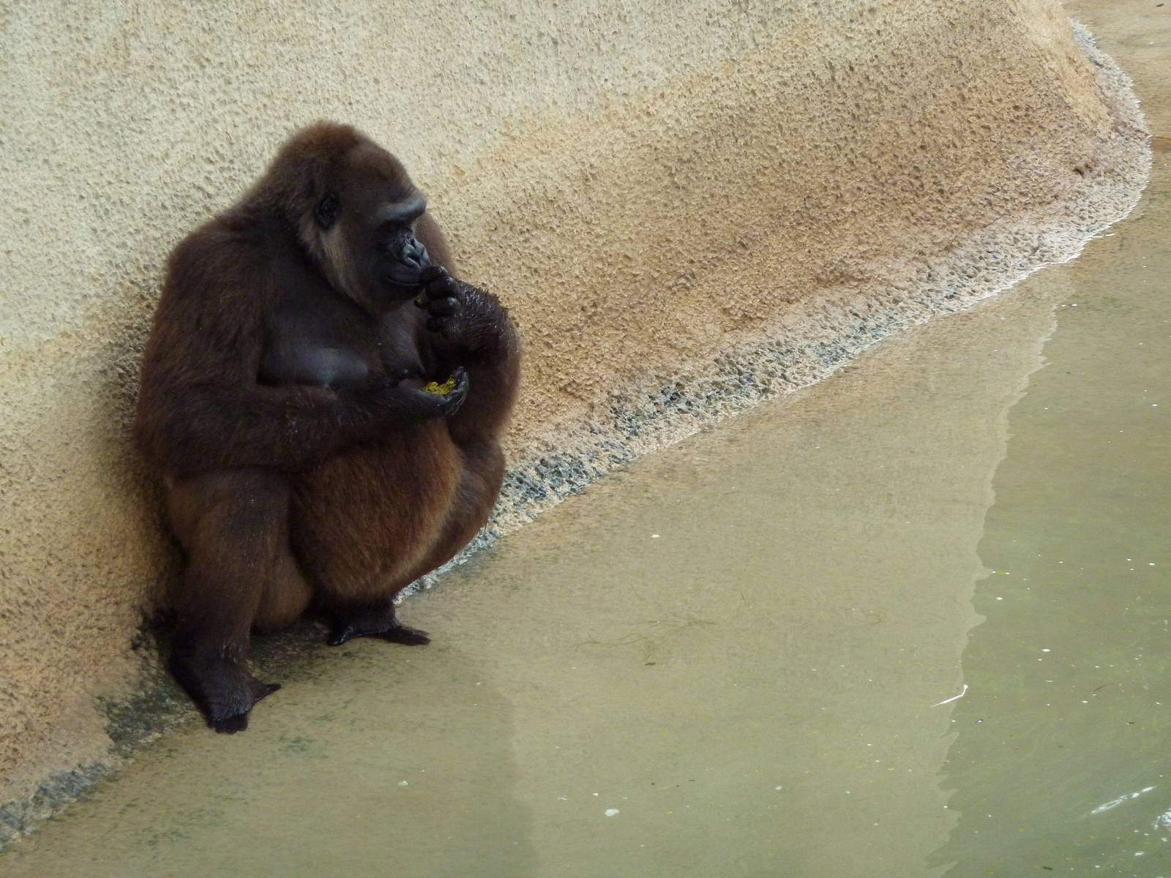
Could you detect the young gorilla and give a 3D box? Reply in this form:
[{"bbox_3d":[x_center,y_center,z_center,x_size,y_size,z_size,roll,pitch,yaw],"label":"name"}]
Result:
[{"bbox_3d":[-0.428,-0.081,14.300,0.670,0.950,0.570,-18,30,-35],"label":"young gorilla"}]

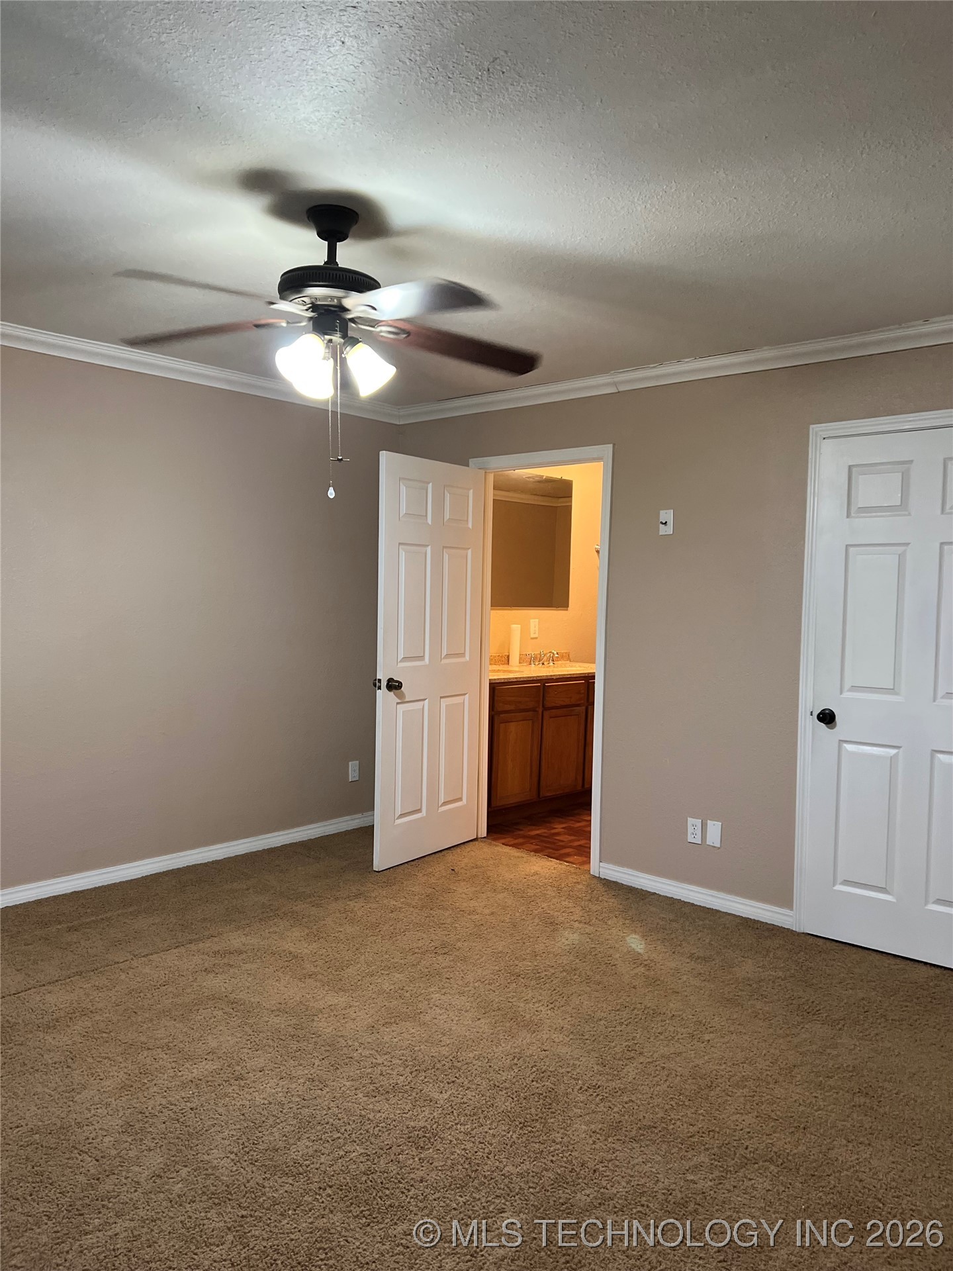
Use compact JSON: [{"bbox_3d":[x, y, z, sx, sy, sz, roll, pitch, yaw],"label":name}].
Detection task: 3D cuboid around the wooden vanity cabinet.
[{"bbox_3d":[0.345,0.685,6.282,0.580,0.870,1.700,4,3,42],"label":"wooden vanity cabinet"}]

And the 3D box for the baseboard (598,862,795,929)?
[{"bbox_3d":[0.969,1.174,4.340,0.980,0.078,0.017,4,3,42],"label":"baseboard"}]

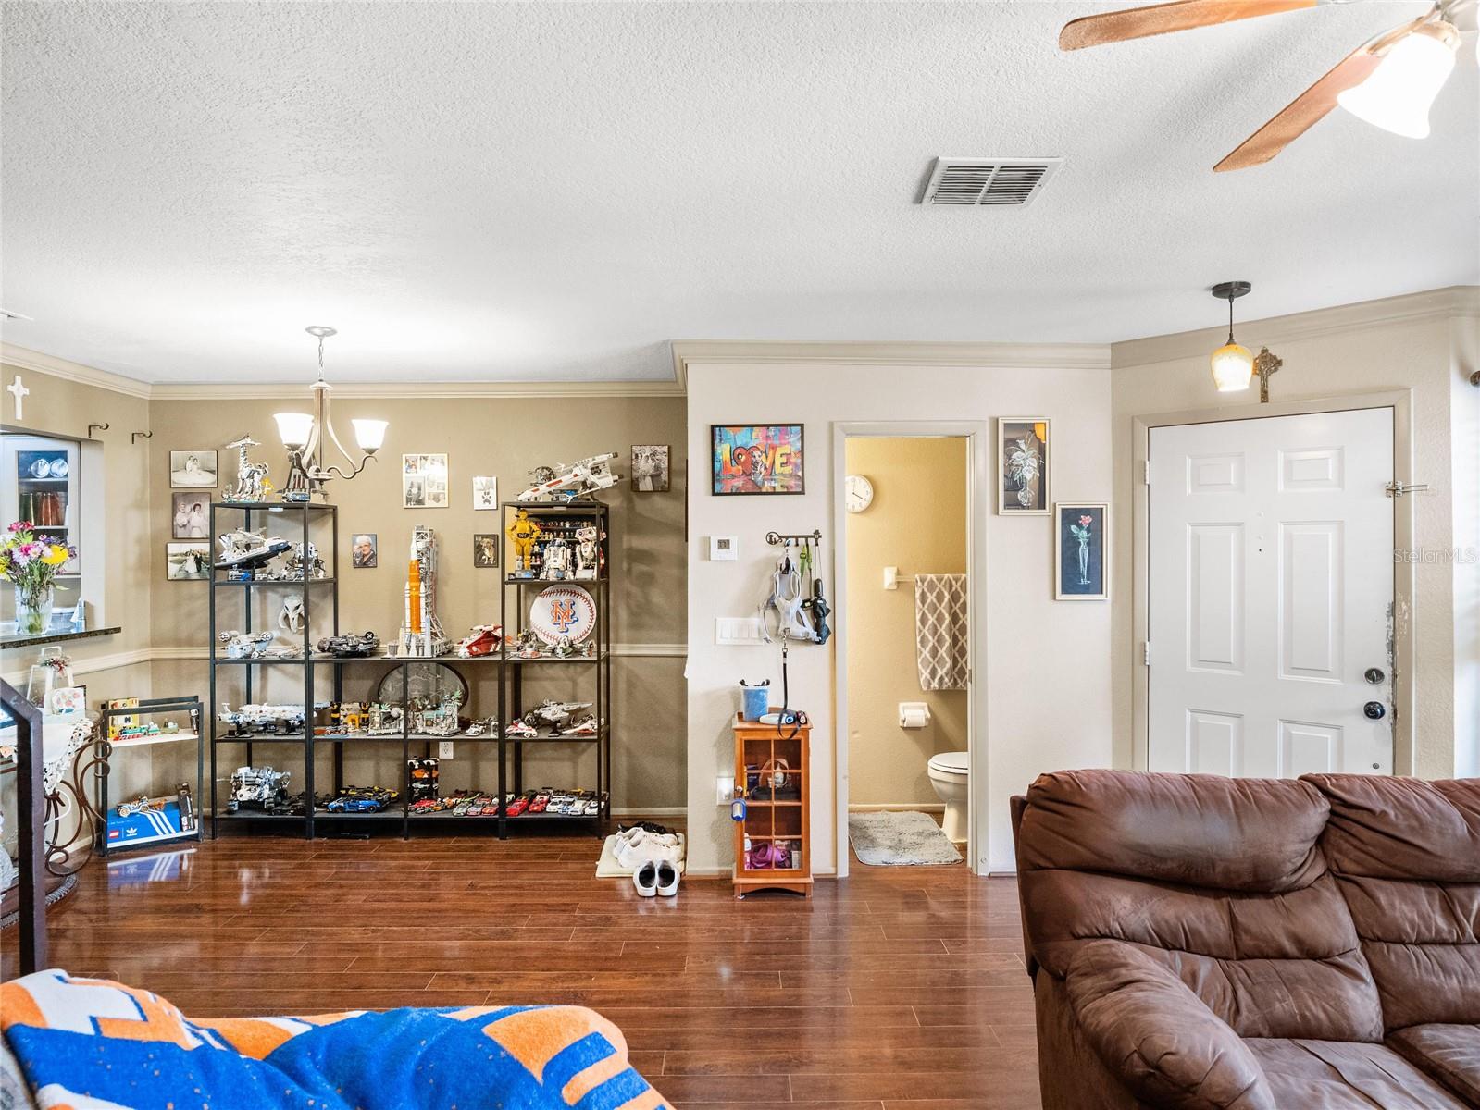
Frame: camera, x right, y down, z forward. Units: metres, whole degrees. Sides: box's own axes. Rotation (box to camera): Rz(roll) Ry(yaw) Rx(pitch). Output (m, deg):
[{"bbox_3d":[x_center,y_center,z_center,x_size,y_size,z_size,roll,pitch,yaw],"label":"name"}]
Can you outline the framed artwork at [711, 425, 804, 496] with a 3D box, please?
[{"bbox_3d":[0.082,-0.436,3.929,0.423,0.329,0.022,0,1,0],"label":"framed artwork"}]

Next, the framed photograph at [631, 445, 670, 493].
[{"bbox_3d":[-0.502,-0.486,4.815,0.208,0.260,0.025,0,0,0],"label":"framed photograph"}]

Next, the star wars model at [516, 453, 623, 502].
[{"bbox_3d":[-0.905,-0.415,4.570,0.540,0.235,0.400,-10,1,-3],"label":"star wars model"}]

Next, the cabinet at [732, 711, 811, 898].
[{"bbox_3d":[0.144,1.094,3.825,0.348,0.780,0.240,0,0,0],"label":"cabinet"}]

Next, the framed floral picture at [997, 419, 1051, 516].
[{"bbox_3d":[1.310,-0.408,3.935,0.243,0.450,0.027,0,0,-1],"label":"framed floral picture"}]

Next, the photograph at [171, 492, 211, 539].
[{"bbox_3d":[-3.090,-0.222,4.810,0.224,0.263,0.020,0,1,-1],"label":"photograph"}]

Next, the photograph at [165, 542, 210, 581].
[{"bbox_3d":[-3.094,0.037,4.828,0.270,0.216,0.022,0,1,0],"label":"photograph"}]

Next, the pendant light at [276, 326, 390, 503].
[{"bbox_3d":[-1.715,-0.610,3.600,0.490,0.670,0.510,0,1,0],"label":"pendant light"}]

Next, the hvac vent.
[{"bbox_3d":[0.623,-0.931,2.151,0.298,0.020,0.288,0,1,0],"label":"hvac vent"}]

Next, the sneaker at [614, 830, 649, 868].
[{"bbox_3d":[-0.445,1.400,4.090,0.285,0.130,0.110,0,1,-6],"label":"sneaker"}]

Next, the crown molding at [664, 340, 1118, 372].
[{"bbox_3d":[0.700,-0.915,3.920,2.010,0.100,0.075,0,1,-1],"label":"crown molding"}]

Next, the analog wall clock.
[{"bbox_3d":[0.646,-0.345,4.840,0.222,0.222,0.040,0,1,-1],"label":"analog wall clock"}]

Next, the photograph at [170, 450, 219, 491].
[{"bbox_3d":[-3.069,-0.479,4.823,0.266,0.212,0.022,0,1,0],"label":"photograph"}]

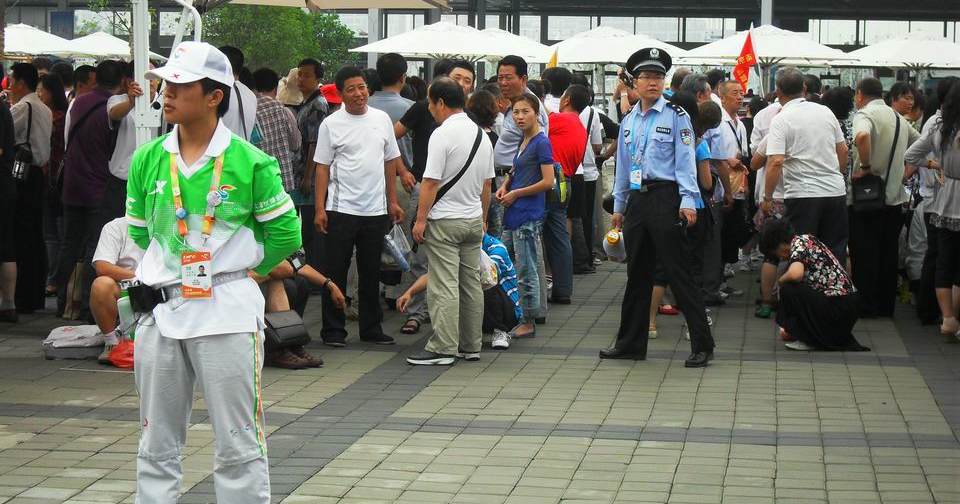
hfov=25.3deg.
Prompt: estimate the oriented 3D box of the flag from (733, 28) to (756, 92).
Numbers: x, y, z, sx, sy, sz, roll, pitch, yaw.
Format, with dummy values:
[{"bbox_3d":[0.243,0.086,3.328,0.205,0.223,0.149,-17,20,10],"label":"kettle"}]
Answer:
[{"bbox_3d":[2.292,-1.659,18.500,0.230,0.550,0.120,1,4,6],"label":"flag"}]

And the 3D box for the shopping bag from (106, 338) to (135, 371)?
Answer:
[{"bbox_3d":[-1.944,0.543,11.882,0.270,0.190,0.200,1,4,0],"label":"shopping bag"}]

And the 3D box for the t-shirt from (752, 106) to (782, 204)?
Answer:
[{"bbox_3d":[2.111,-0.701,14.900,0.480,0.700,0.290,1,4,3],"label":"t-shirt"}]

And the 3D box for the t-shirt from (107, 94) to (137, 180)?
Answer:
[{"bbox_3d":[-2.236,-0.758,13.900,0.440,0.600,0.300,-2,5,-30],"label":"t-shirt"}]

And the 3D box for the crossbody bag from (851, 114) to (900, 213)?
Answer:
[{"bbox_3d":[2.806,-0.628,15.150,0.360,0.700,0.270,3,5,20],"label":"crossbody bag"}]

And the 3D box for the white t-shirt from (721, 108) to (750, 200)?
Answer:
[{"bbox_3d":[1.998,-0.770,16.700,0.280,0.700,0.430,5,6,44],"label":"white t-shirt"}]

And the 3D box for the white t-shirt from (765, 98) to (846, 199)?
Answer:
[{"bbox_3d":[2.134,-0.679,14.000,0.520,0.640,0.300,0,5,-13],"label":"white t-shirt"}]

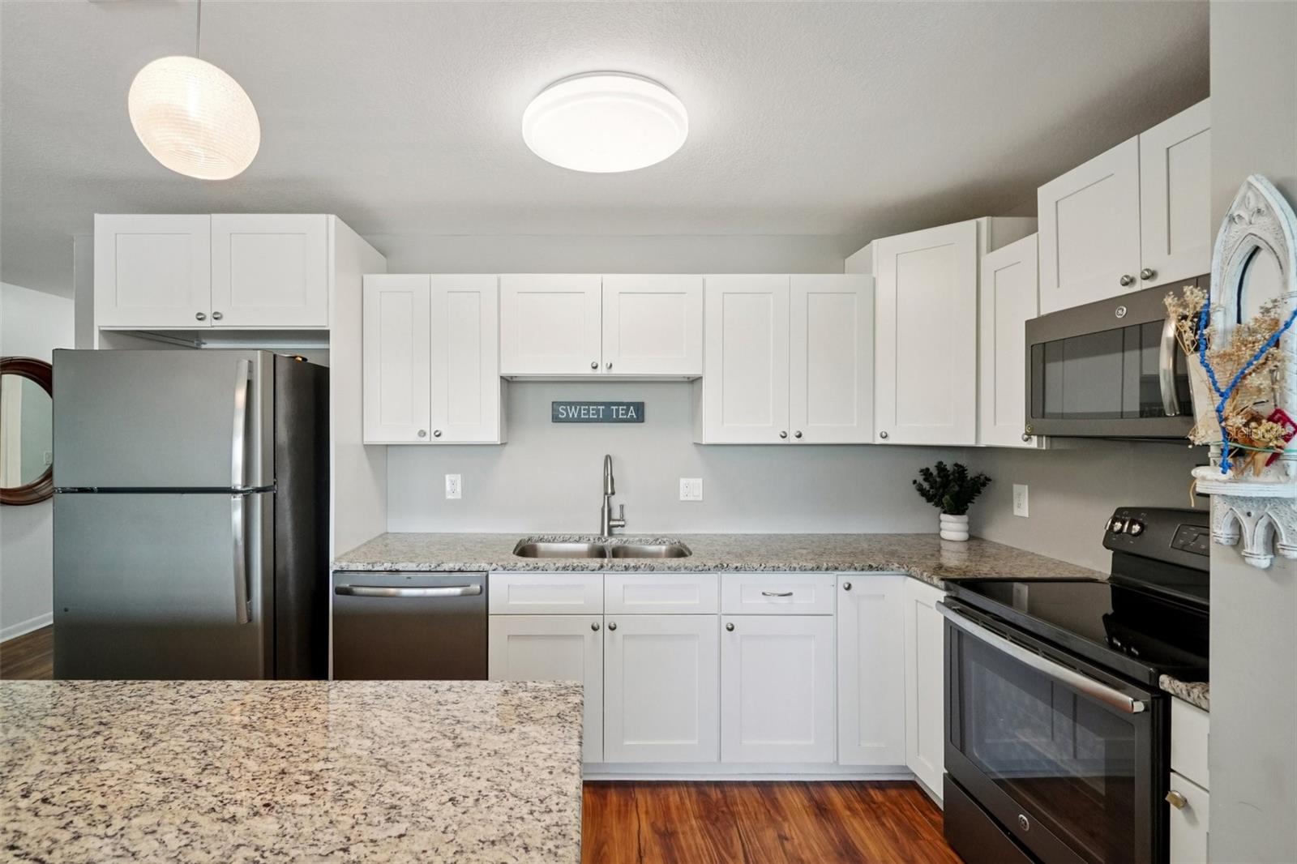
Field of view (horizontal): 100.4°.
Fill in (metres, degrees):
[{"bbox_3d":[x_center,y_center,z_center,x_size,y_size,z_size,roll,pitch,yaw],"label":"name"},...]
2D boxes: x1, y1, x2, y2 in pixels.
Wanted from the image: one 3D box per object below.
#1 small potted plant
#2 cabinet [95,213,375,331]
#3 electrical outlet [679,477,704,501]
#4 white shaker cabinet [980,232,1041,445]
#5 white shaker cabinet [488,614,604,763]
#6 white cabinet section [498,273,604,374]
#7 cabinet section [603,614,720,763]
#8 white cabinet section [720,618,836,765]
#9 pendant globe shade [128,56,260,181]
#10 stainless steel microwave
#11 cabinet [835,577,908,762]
[{"bbox_3d":[1.450,0.328,2.570,0.350,0.380,0.290,0,0,-3],"label":"small potted plant"},{"bbox_3d":[-1.728,-0.629,2.425,0.940,0.460,0.610,0,0,0],"label":"cabinet"},{"bbox_3d":[0.219,0.292,2.745,0.115,0.115,0.010,0,0,0],"label":"electrical outlet"},{"bbox_3d":[1.480,-0.324,1.960,0.325,0.762,0.305,0,0,-5],"label":"white shaker cabinet"},{"bbox_3d":[-0.420,1.000,2.410,0.452,0.585,0.600,0,0,-3],"label":"white shaker cabinet"},{"bbox_3d":[-0.444,-0.477,2.562,0.460,0.456,0.290,0,0,-3],"label":"white cabinet section"},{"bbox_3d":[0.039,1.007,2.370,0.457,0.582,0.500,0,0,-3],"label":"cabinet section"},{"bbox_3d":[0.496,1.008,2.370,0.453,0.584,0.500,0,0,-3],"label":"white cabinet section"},{"bbox_3d":[-0.733,-0.506,0.880,0.168,0.171,0.168,0,0,0],"label":"pendant globe shade"},{"bbox_3d":[1.535,-0.196,1.525,0.400,0.415,0.745,0,0,-6],"label":"stainless steel microwave"},{"bbox_3d":[0.867,0.938,2.410,0.280,0.765,0.580,0,0,0],"label":"cabinet"}]

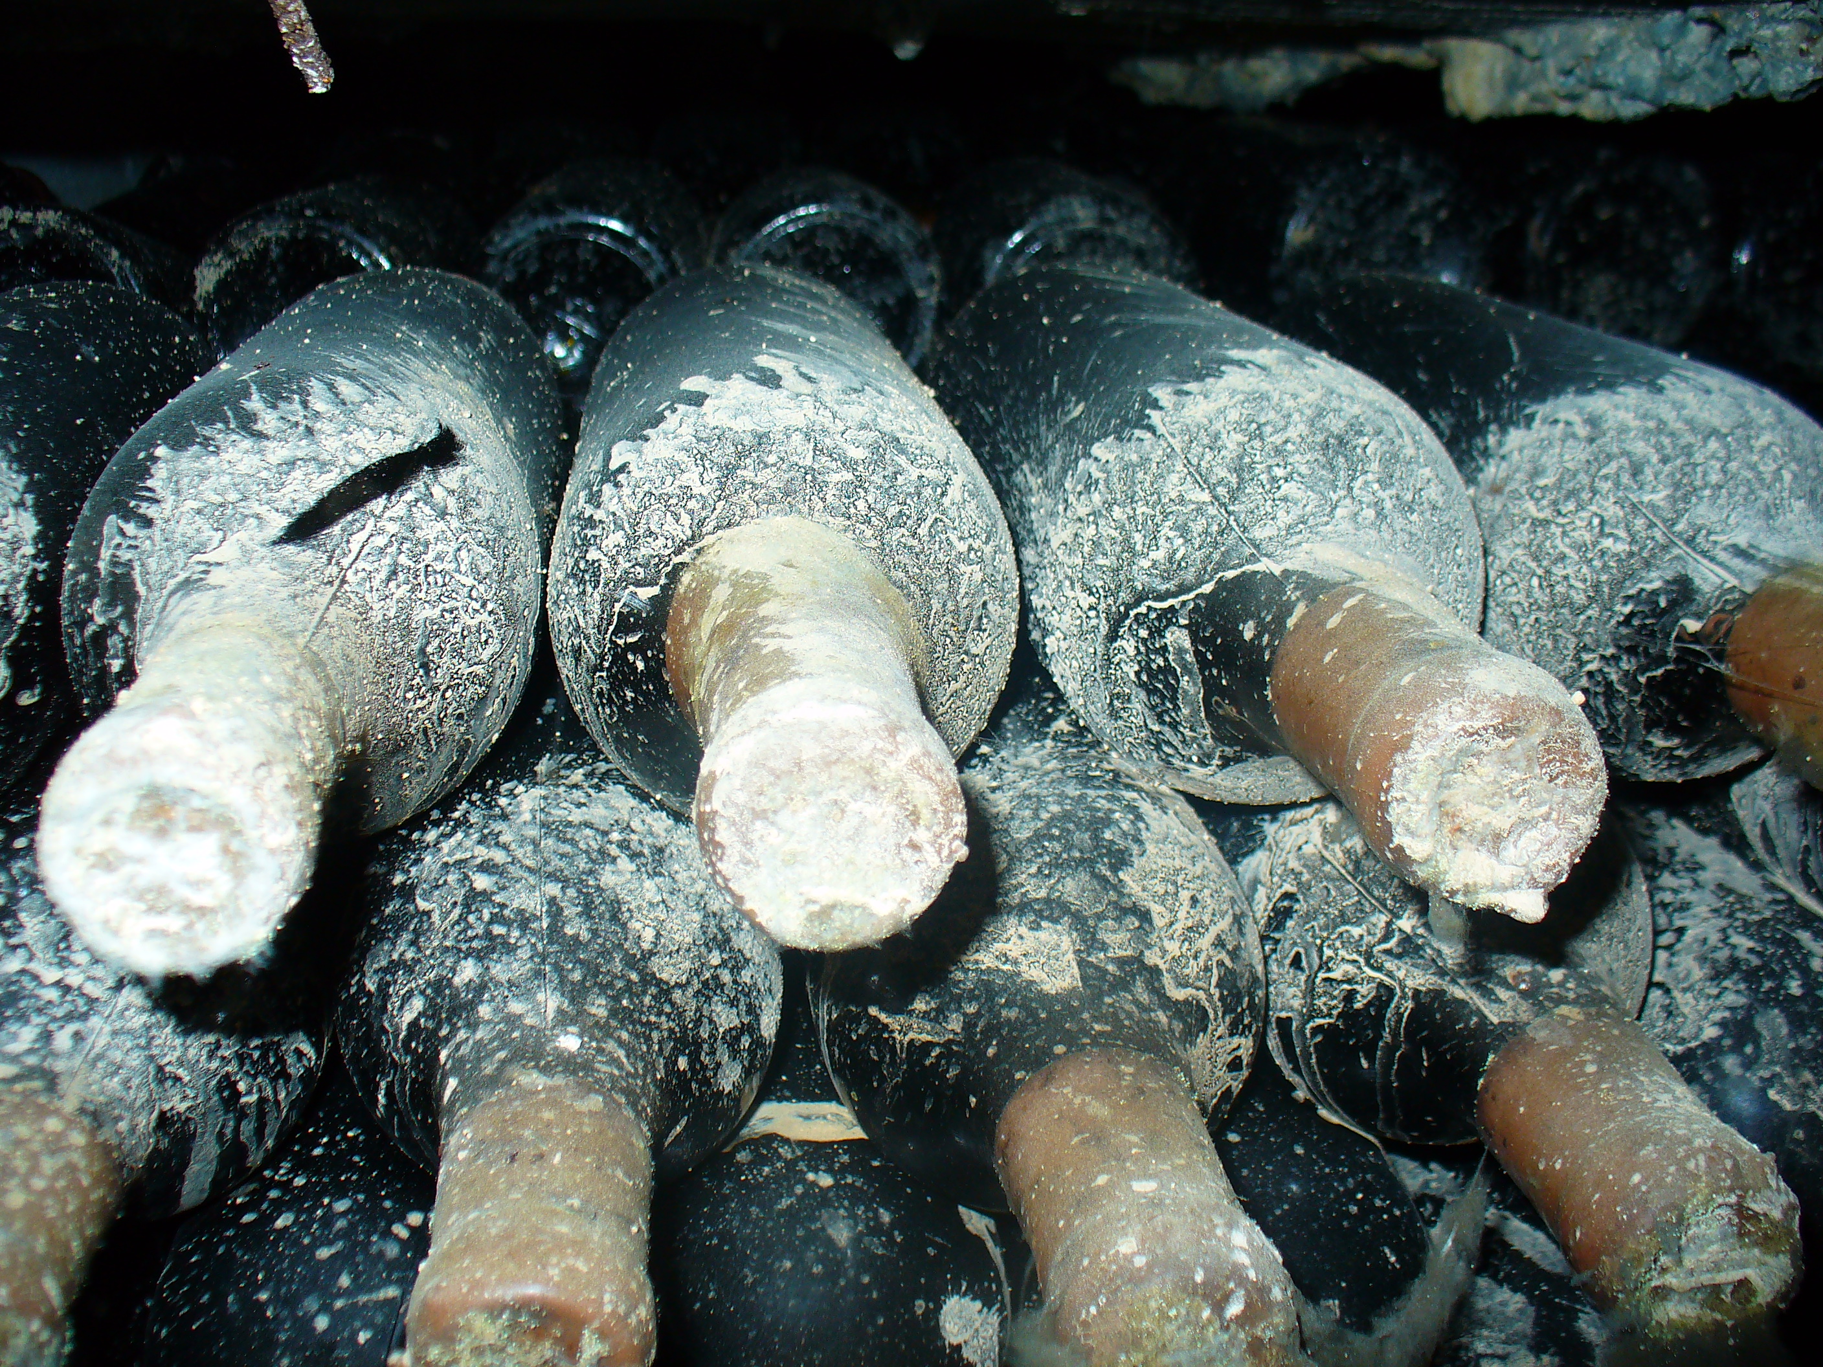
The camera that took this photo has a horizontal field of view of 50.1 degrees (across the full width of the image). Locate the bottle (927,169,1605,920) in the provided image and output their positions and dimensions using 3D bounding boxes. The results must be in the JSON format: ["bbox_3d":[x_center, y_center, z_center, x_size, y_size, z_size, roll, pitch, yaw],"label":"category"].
[{"bbox_3d":[0.058,-0.029,0.385,0.080,0.080,0.290,-2,18,-6],"label":"bottle"}]

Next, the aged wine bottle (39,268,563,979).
[{"bbox_3d":[-0.112,-0.024,0.377,0.080,0.080,0.290,-3,19,-7],"label":"aged wine bottle"}]

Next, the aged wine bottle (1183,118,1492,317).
[{"bbox_3d":[0.154,-0.198,0.837,0.080,0.080,0.290,-2,18,-5],"label":"aged wine bottle"}]

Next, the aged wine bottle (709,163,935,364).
[{"bbox_3d":[-0.043,-0.178,0.829,0.080,0.080,0.290,-2,17,-5],"label":"aged wine bottle"}]

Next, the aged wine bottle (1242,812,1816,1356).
[{"bbox_3d":[0.102,0.040,0.421,0.080,0.080,0.290,-2,18,-6],"label":"aged wine bottle"}]

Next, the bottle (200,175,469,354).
[{"bbox_3d":[-0.236,-0.179,0.843,0.080,0.080,0.290,-2,18,-6],"label":"bottle"}]

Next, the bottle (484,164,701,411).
[{"bbox_3d":[-0.127,-0.178,0.819,0.080,0.080,0.290,-2,20,-4],"label":"bottle"}]

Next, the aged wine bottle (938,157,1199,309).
[{"bbox_3d":[0.051,-0.178,0.818,0.080,0.080,0.290,-2,18,-4],"label":"aged wine bottle"}]

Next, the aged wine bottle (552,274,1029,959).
[{"bbox_3d":[-0.025,-0.025,0.365,0.080,0.080,0.290,-2,17,-6],"label":"aged wine bottle"}]

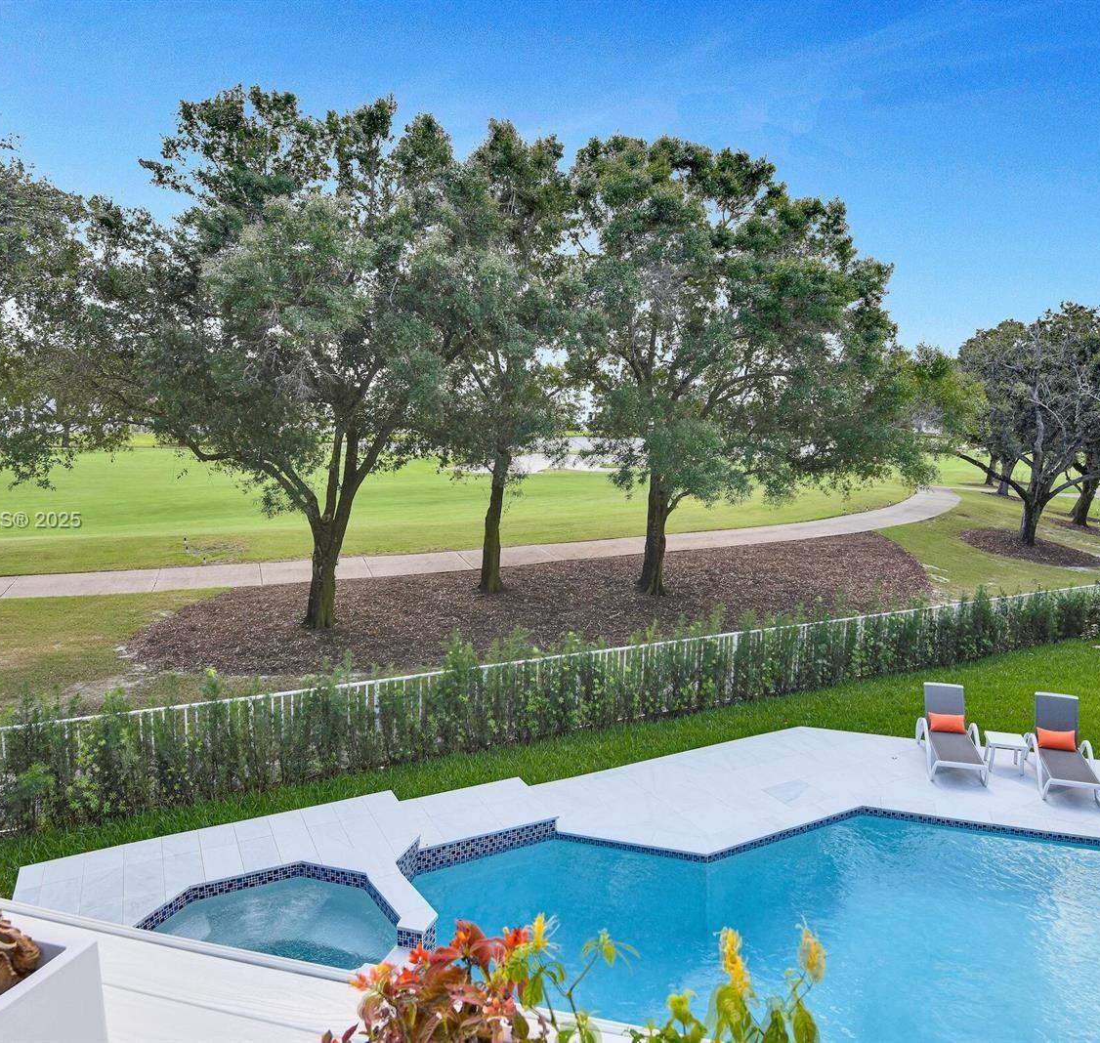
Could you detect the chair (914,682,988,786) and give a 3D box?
[{"bbox_3d":[5.829,3.062,11.320,0.660,0.940,1.570,3,9,17],"label":"chair"}]

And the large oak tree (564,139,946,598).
[{"bbox_3d":[5.448,-3.867,21.181,9.530,11.893,9.054,2,9,14],"label":"large oak tree"}]

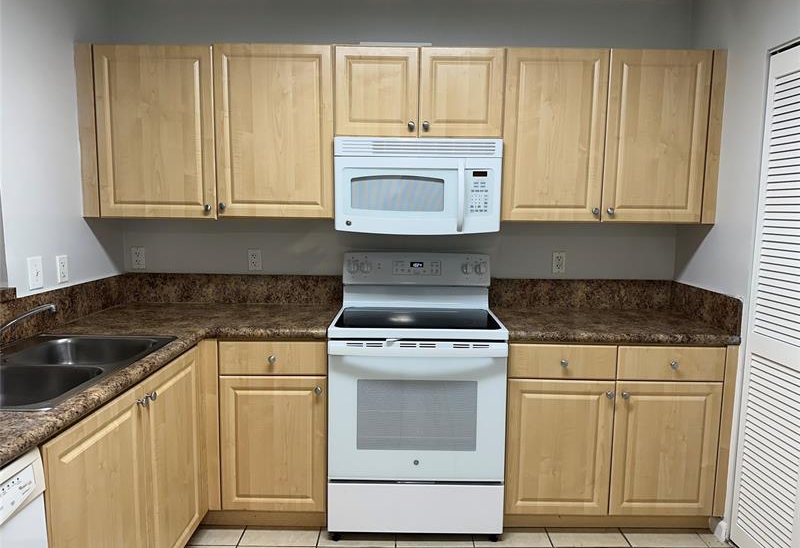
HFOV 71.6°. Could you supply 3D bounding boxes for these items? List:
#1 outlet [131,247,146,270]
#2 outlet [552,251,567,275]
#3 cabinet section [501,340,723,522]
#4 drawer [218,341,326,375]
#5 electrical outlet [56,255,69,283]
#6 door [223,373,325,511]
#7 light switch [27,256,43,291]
[{"bbox_3d":[-1.394,-0.084,2.956,0.072,0.116,0.012,1,6,0],"label":"outlet"},{"bbox_3d":[0.853,-0.057,2.958,0.072,0.116,0.012,1,6,0],"label":"outlet"},{"bbox_3d":[0.914,0.646,2.670,0.914,0.759,0.598,1,6,0],"label":"cabinet section"},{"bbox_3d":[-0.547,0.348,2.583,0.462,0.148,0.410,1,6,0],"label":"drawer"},{"bbox_3d":[-1.466,-0.021,2.421,0.012,0.116,0.073,1,6,0],"label":"electrical outlet"},{"bbox_3d":[-0.542,0.735,2.397,0.452,0.602,0.022,1,6,0],"label":"door"},{"bbox_3d":[-1.465,-0.003,2.240,0.014,0.123,0.077,1,6,0],"label":"light switch"}]

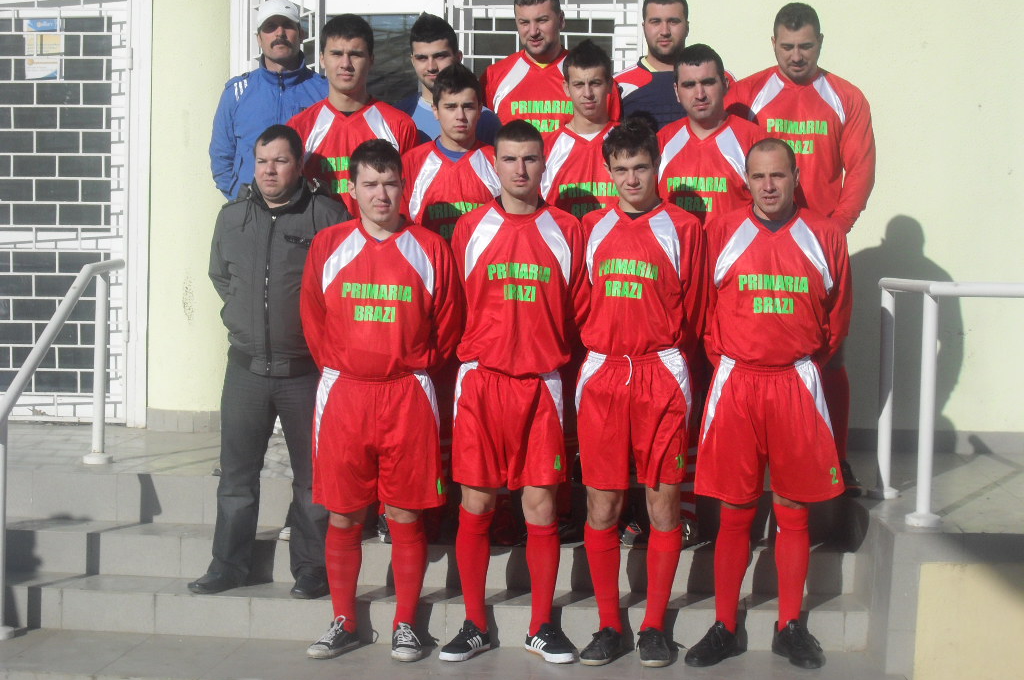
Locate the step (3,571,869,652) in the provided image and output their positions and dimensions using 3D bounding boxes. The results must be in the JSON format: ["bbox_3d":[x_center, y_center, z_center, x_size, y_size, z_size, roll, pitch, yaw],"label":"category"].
[{"bbox_3d":[-0.326,0.933,5.774,3.069,0.145,0.299,1,3,4],"label":"step"}]

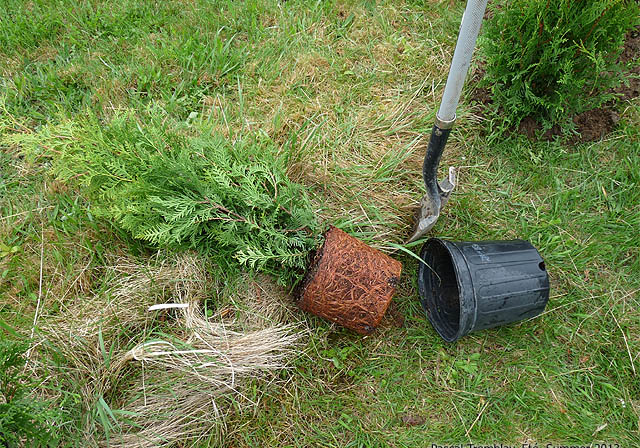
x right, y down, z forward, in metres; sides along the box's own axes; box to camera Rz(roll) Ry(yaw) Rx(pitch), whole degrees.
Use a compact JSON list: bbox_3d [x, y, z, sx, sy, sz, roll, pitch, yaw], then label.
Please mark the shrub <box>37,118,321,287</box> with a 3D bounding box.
[{"bbox_3d":[-0.364,-0.064,1.209,0.783,0.210,0.290,18,62,11],"label":"shrub"}]

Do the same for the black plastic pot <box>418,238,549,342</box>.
[{"bbox_3d":[0.354,0.128,1.085,0.205,0.220,0.220,-7,60,-9],"label":"black plastic pot"}]

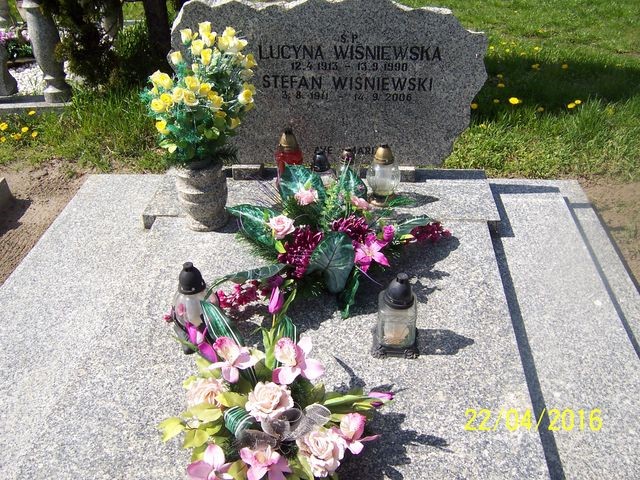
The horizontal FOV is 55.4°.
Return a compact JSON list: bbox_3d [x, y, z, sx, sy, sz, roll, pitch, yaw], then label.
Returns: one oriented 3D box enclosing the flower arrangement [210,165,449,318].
[{"bbox_3d":[0.032,-0.011,1.667,0.650,0.270,0.450,1,34,6],"label":"flower arrangement"}]

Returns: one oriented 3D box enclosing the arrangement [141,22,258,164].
[{"bbox_3d":[-0.358,-0.399,1.783,0.330,0.410,0.290,1,34,6],"label":"arrangement"}]

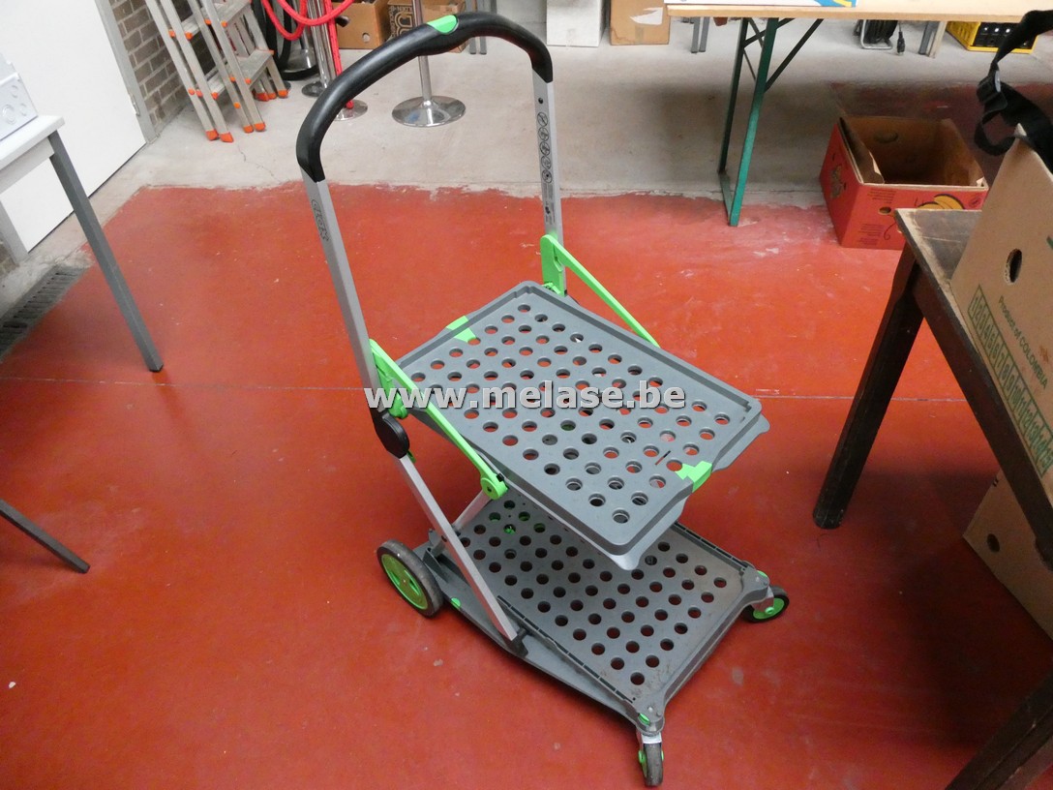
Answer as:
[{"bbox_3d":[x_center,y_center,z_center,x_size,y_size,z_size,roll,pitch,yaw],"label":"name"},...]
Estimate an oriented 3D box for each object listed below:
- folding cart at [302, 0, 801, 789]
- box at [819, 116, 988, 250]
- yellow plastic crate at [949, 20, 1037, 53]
[{"bbox_3d":[0.116,0.024,1.159,0.673,1.053,0.542,32,52,31],"label":"folding cart"},{"bbox_3d":[1.349,-0.770,2.663,0.394,0.244,0.556,6,42,8],"label":"box"},{"bbox_3d":[2.711,-2.186,4.203,0.340,0.290,0.377,3,41,5],"label":"yellow plastic crate"}]

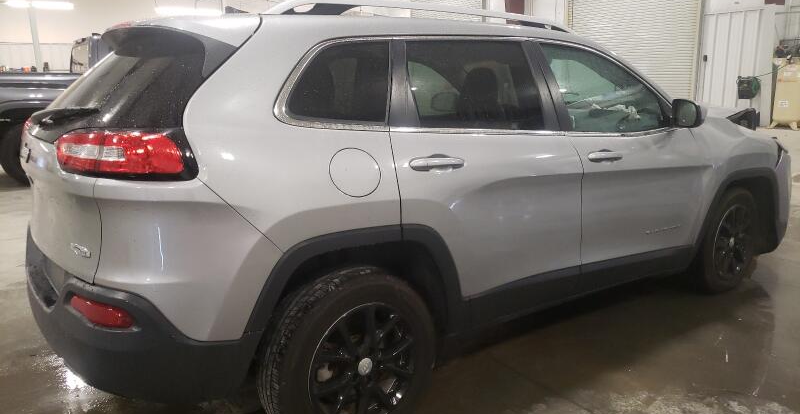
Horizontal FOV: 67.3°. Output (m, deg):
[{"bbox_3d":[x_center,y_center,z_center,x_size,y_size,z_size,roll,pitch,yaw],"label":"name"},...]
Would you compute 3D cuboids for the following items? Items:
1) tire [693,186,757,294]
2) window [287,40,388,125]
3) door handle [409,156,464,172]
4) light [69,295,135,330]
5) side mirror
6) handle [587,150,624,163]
[{"bbox_3d":[2.007,0.202,3.806,0.695,0.695,0.230,-9,14,-35],"label":"tire"},{"bbox_3d":[-0.208,-0.445,2.127,0.480,0.315,0.045,-10,-10,-31],"label":"window"},{"bbox_3d":[0.143,-0.155,2.237,0.240,0.048,0.050,-5,11,-36],"label":"door handle"},{"bbox_3d":[-0.903,0.320,1.831,0.235,0.068,0.050,3,12,22],"label":"light"},{"bbox_3d":[1.415,-0.465,2.982,0.130,0.150,0.190,-8,13,-29],"label":"side mirror"},{"bbox_3d":[0.970,-0.238,2.829,0.235,0.048,0.050,-5,11,-36],"label":"handle"}]

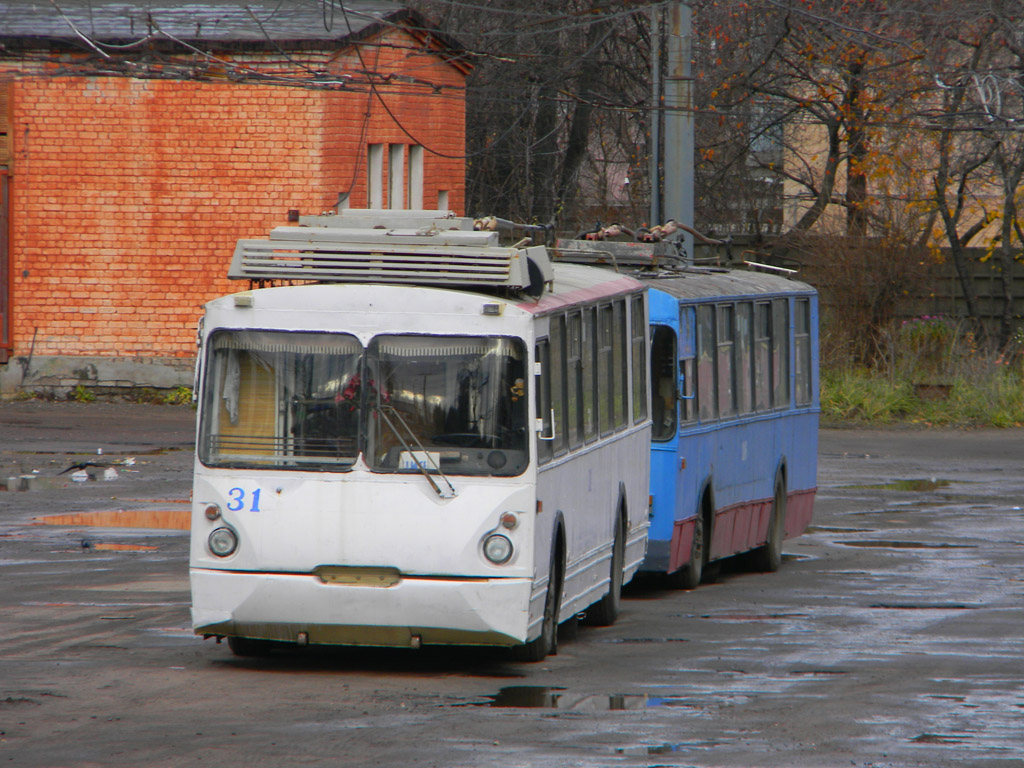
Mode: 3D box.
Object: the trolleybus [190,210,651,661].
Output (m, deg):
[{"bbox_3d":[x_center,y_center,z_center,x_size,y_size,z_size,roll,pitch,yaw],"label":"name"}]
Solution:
[{"bbox_3d":[-0.555,0.300,77.420,2.520,3.300,11.750,1,2,5],"label":"trolleybus"}]

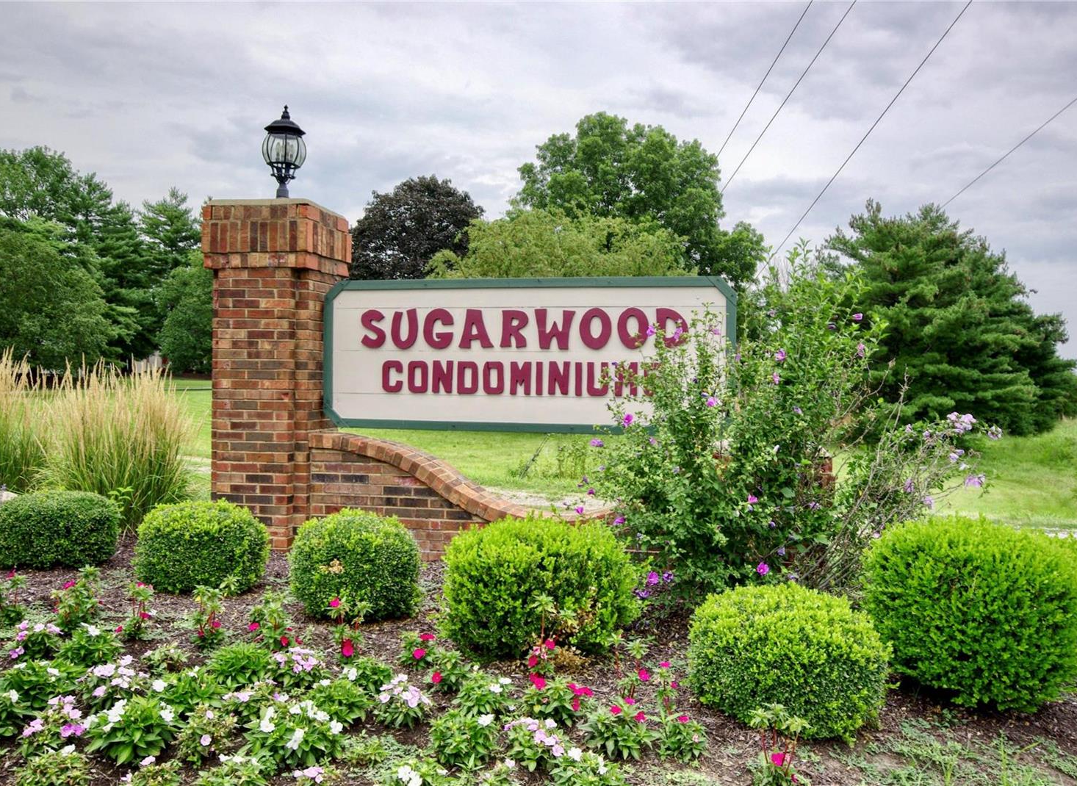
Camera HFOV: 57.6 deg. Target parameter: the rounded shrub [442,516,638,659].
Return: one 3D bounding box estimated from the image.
[{"bbox_3d":[0.016,0.907,4.870,0.940,0.585,0.880,1,1,9],"label":"rounded shrub"}]

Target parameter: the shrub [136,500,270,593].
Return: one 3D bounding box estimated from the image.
[{"bbox_3d":[-1.809,0.830,5.304,0.641,0.481,0.641,1,1,0],"label":"shrub"}]

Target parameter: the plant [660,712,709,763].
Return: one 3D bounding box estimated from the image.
[{"bbox_3d":[0.470,1.118,3.186,0.158,0.160,0.158,1,1,0],"label":"plant"}]

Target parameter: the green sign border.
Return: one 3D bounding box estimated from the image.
[{"bbox_3d":[-0.113,-0.239,6.330,2.735,0.987,0.080,1,1,13],"label":"green sign border"}]

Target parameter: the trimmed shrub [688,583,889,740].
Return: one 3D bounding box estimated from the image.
[{"bbox_3d":[1.029,1.038,4.030,0.810,0.505,0.800,1,1,11],"label":"trimmed shrub"}]

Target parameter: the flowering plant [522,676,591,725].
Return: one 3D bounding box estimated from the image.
[{"bbox_3d":[0.065,1.093,3.490,0.245,0.173,0.245,1,1,0],"label":"flowering plant"}]

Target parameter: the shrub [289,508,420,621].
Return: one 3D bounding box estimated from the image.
[{"bbox_3d":[-0.906,0.842,4.880,0.619,0.516,0.619,1,1,0],"label":"shrub"}]

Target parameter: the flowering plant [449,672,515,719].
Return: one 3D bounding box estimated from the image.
[{"bbox_3d":[-0.203,1.097,3.558,0.229,0.153,0.229,1,1,0],"label":"flowering plant"}]

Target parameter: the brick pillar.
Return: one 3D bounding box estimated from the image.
[{"bbox_3d":[-1.781,-0.114,6.732,0.738,2.280,0.738,1,1,11],"label":"brick pillar"}]

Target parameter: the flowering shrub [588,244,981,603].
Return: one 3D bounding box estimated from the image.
[{"bbox_3d":[1.316,0.244,5.100,2.050,1.940,1.600,1,1,14],"label":"flowering shrub"}]

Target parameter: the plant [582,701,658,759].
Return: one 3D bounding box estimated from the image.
[{"bbox_3d":[0.284,1.184,3.470,0.270,0.190,0.260,1,1,6],"label":"plant"}]

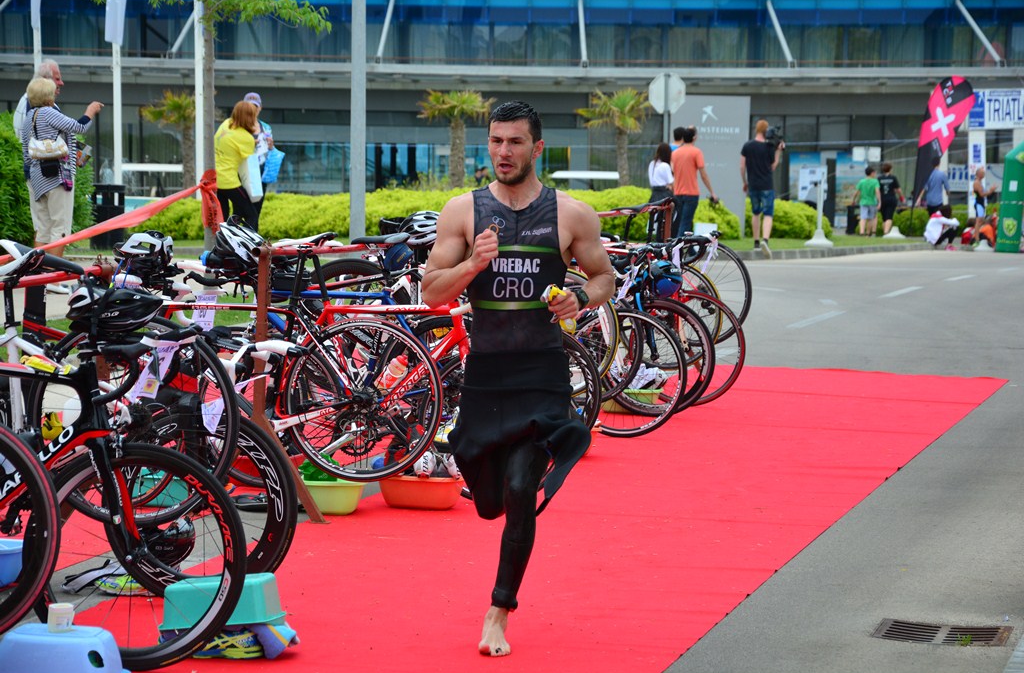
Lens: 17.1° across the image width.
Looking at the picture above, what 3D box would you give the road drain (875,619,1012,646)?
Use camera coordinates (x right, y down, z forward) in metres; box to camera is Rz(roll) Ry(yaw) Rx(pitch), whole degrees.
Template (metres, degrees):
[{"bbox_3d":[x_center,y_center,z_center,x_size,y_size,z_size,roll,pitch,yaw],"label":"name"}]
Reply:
[{"bbox_3d":[1.366,0.950,10.821,0.430,0.040,0.420,1,3,12],"label":"road drain"}]

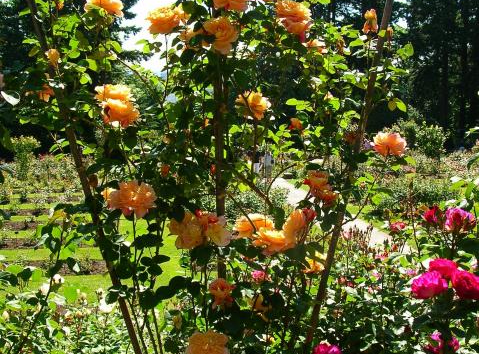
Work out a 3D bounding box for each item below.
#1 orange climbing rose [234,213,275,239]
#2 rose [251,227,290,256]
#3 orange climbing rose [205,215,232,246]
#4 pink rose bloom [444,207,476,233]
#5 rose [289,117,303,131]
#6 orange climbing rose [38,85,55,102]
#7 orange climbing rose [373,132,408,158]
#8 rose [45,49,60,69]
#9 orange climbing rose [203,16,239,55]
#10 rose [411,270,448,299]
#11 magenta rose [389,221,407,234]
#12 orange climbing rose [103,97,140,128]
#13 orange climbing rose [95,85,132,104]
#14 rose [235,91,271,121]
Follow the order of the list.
[{"bbox_3d":[0.045,0.151,1.990,0.120,0.080,0.114,0,6,0],"label":"orange climbing rose"},{"bbox_3d":[0.092,0.189,1.950,0.108,0.078,0.103,0,6,0],"label":"rose"},{"bbox_3d":[-0.052,0.134,1.660,0.072,0.075,0.060,-2,3,-17],"label":"orange climbing rose"},{"bbox_3d":[0.665,0.131,2.000,0.095,0.077,0.085,0,3,11],"label":"pink rose bloom"},{"bbox_3d":[0.174,-0.163,2.070,0.042,0.041,0.040,-1,4,0],"label":"rose"},{"bbox_3d":[-0.601,-0.260,2.070,0.048,0.047,0.043,-1,4,-6],"label":"orange climbing rose"},{"bbox_3d":[0.451,-0.098,2.000,0.102,0.078,0.097,3,0,0],"label":"orange climbing rose"},{"bbox_3d":[-0.500,-0.315,1.780,0.043,0.053,0.043,0,3,11],"label":"rose"},{"bbox_3d":[-0.055,-0.411,1.930,0.101,0.110,0.076,-2,4,-17],"label":"orange climbing rose"},{"bbox_3d":[0.528,0.299,1.850,0.104,0.084,0.090,0,3,22],"label":"rose"},{"bbox_3d":[0.713,0.228,3.000,0.081,0.055,0.070,-1,3,0],"label":"magenta rose"},{"bbox_3d":[-0.349,-0.189,1.950,0.102,0.084,0.092,-1,4,-11],"label":"orange climbing rose"},{"bbox_3d":[-0.375,-0.241,1.980,0.113,0.074,0.107,0,6,0],"label":"orange climbing rose"},{"bbox_3d":[0.040,-0.218,2.030,0.110,0.081,0.104,6,6,0],"label":"rose"}]

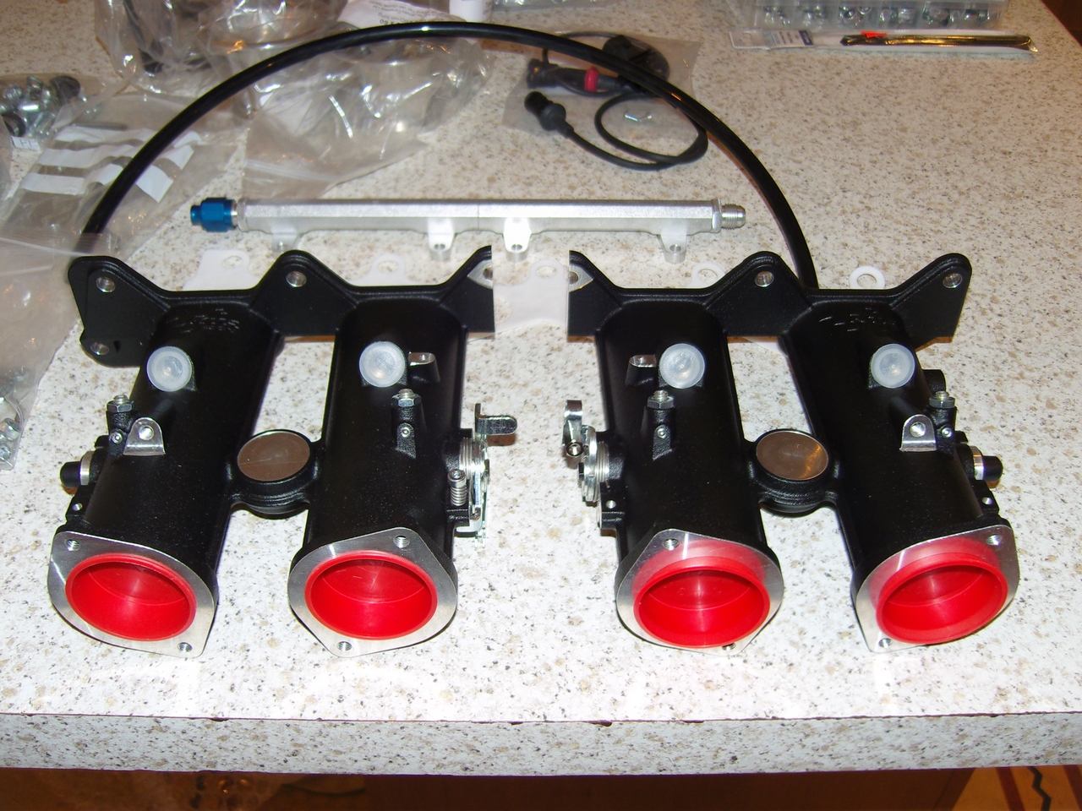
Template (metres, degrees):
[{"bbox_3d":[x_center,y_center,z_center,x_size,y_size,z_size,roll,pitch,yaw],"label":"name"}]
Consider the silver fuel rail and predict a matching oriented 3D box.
[{"bbox_3d":[-0.043,-0.105,0.612,0.316,0.022,0.042,1,42,1],"label":"silver fuel rail"}]

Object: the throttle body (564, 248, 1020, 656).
[{"bbox_3d":[0.106,0.007,0.453,0.194,0.069,0.181,0,42,0],"label":"throttle body"}]

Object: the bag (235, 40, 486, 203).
[{"bbox_3d":[-0.108,-0.196,0.694,0.150,0.048,0.160,0,42,0],"label":"bag"}]

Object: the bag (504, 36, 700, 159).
[{"bbox_3d":[0.046,-0.228,0.748,0.140,0.024,0.142,0,42,0],"label":"bag"}]

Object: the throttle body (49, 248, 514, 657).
[{"bbox_3d":[-0.115,0.007,0.453,0.208,0.069,0.181,-1,42,-1],"label":"throttle body"}]

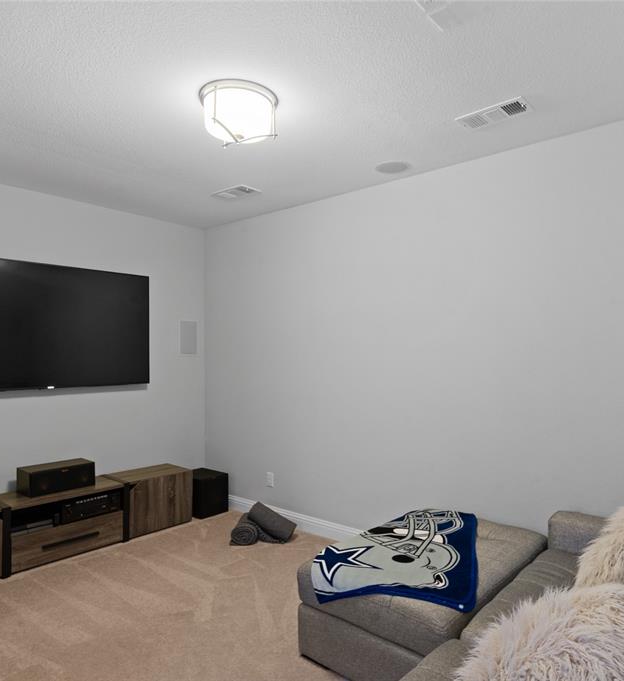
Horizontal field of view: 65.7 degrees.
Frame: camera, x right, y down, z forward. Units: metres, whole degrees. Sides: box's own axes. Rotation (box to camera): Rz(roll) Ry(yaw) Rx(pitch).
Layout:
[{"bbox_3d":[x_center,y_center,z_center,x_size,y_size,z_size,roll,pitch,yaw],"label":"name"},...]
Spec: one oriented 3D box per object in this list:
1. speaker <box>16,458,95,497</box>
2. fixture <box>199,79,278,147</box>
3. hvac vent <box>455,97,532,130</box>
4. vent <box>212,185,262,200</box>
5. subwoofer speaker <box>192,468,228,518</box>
[{"bbox_3d":[-1.960,1.050,3.723,0.252,0.179,0.471,-1,-2,41],"label":"speaker"},{"bbox_3d":[-0.360,-1.085,2.397,0.392,0.206,0.392,0,-1,0],"label":"fixture"},{"bbox_3d":[0.957,-1.174,2.546,0.355,0.025,0.190,-1,-2,41],"label":"hvac vent"},{"bbox_3d":[-0.601,-1.148,3.815,0.365,0.025,0.195,-1,-2,41],"label":"vent"},{"bbox_3d":[-1.030,1.427,4.546,0.385,0.351,0.300,-1,-2,41],"label":"subwoofer speaker"}]

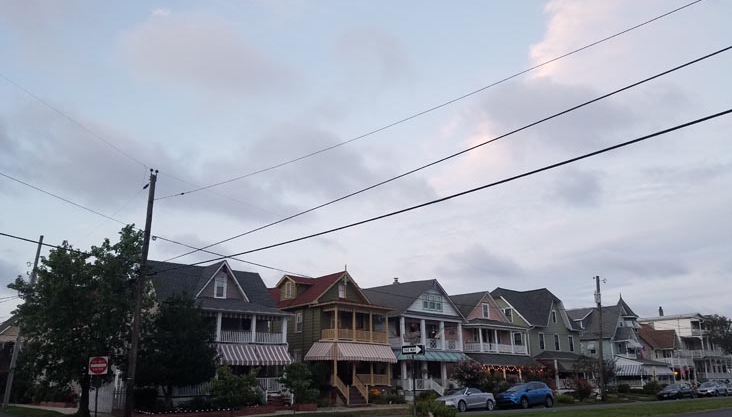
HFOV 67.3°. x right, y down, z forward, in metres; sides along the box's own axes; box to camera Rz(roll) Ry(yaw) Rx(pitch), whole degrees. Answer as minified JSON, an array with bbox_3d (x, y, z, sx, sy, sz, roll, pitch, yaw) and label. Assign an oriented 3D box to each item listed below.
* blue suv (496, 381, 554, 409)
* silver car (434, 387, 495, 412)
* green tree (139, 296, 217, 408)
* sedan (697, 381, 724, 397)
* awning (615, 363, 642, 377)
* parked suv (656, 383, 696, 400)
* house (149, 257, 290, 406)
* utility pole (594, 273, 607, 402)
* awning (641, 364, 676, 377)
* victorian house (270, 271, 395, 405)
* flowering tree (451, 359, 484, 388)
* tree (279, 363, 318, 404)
[{"bbox_3d":[11.132,13.071,38.588,4.600,1.690,1.840,14,-23,-39],"label":"blue suv"},{"bbox_3d":[5.942,11.345,32.882,4.420,1.410,1.790,15,-23,-40],"label":"silver car"},{"bbox_3d":[-9.934,7.378,28.909,4.135,5.707,4.135,15,-23,-40],"label":"green tree"},{"bbox_3d":[41.361,21.616,65.804,4.500,1.650,1.830,14,-23,-39],"label":"sedan"},{"bbox_3d":[33.448,20.837,70.259,0.900,1.322,3.397,15,-23,-40],"label":"awning"},{"bbox_3d":[29.195,17.229,51.970,4.750,1.460,1.830,15,-23,-40],"label":"parked suv"},{"bbox_3d":[-10.181,7.737,34.396,8.700,8.500,9.200,14,-23,-39],"label":"house"},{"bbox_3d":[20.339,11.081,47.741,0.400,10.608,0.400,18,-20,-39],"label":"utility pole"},{"bbox_3d":[38.456,21.278,71.795,8.596,1.322,0.900,15,-23,-40],"label":"awning"},{"bbox_3d":[-3.079,9.992,42.144,6.000,9.300,11.700,14,-23,-39],"label":"victorian house"},{"bbox_3d":[7.540,12.622,40.310,2.570,3.140,2.570,14,-23,-39],"label":"flowering tree"},{"bbox_3d":[-3.541,9.294,28.524,2.010,2.510,2.010,0,-18,0],"label":"tree"}]

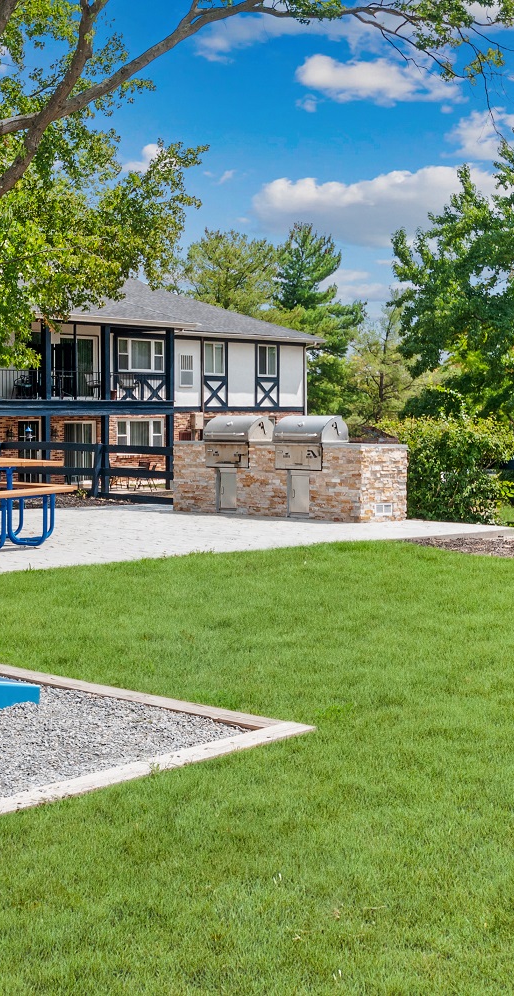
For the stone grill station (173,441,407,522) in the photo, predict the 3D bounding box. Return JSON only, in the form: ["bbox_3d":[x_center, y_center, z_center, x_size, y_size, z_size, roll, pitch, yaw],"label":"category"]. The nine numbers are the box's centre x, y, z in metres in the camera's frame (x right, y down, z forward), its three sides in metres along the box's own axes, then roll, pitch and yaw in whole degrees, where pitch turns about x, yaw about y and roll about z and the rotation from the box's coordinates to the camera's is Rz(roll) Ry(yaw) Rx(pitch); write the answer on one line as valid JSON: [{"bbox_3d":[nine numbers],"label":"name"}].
[{"bbox_3d":[0.363,-0.233,16.047,2.980,0.910,0.937,3,5,41],"label":"stone grill station"}]

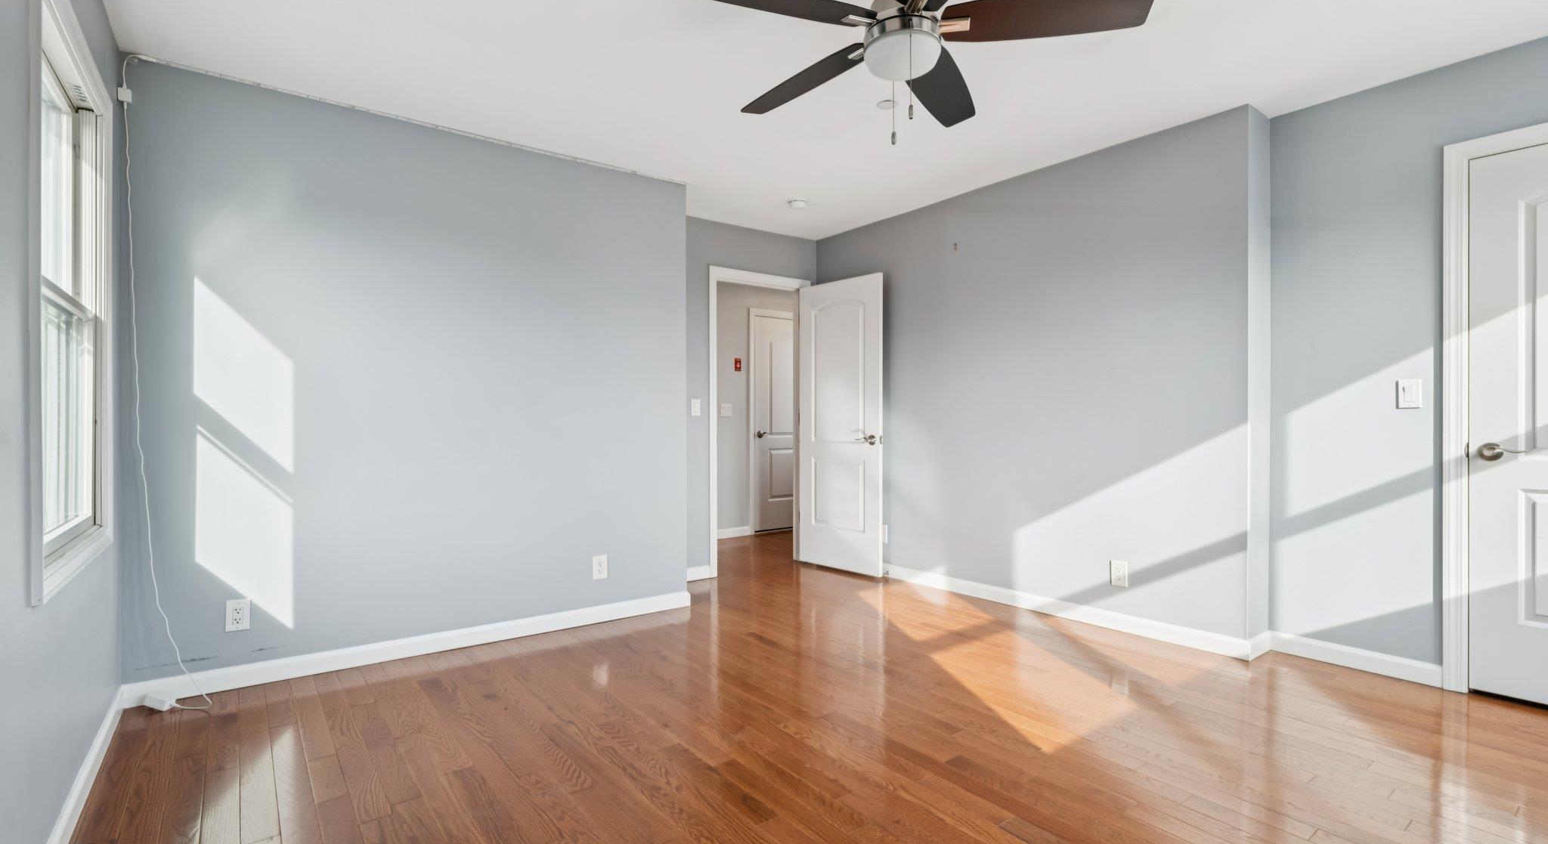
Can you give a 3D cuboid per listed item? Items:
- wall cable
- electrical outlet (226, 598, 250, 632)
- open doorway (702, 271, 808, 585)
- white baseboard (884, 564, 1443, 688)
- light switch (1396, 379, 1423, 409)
[{"bbox_3d":[-2.259,-0.151,2.558,0.265,2.425,0.140,0,0,-38],"label":"wall cable"},{"bbox_3d":[-2.129,0.771,2.736,0.076,0.121,0.012,0,0,-38],"label":"electrical outlet"},{"bbox_3d":[-0.108,-0.004,5.008,0.910,2.123,0.140,0,0,-38],"label":"open doorway"},{"bbox_3d":[1.646,1.003,3.749,0.270,0.093,2.870,0,0,-38],"label":"white baseboard"},{"bbox_3d":[2.561,-0.114,2.769,0.014,0.119,0.072,0,0,-38],"label":"light switch"}]

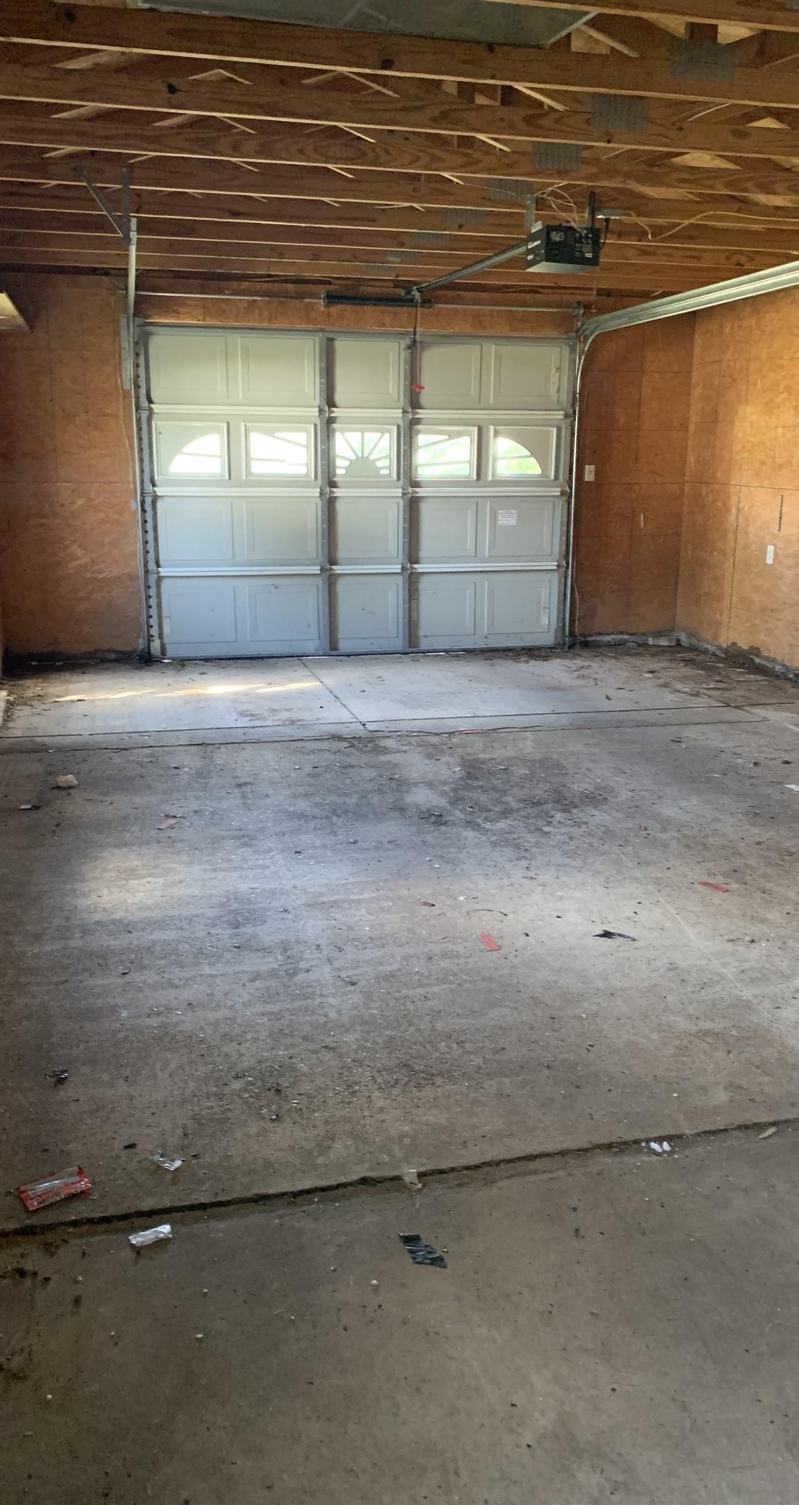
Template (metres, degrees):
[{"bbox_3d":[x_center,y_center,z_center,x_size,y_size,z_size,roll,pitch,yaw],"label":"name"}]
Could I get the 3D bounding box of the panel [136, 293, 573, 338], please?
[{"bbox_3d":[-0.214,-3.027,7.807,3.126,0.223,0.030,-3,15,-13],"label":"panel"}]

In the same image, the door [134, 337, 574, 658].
[{"bbox_3d":[-0.219,-1.826,8.084,3.094,2.225,0.060,-3,15,-13],"label":"door"}]

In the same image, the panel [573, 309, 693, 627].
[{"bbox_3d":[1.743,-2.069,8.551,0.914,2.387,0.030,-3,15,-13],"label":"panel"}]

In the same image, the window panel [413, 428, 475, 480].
[{"bbox_3d":[0.332,-2.151,8.138,0.475,0.374,0.030,-3,15,-13],"label":"window panel"}]

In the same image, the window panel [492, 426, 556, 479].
[{"bbox_3d":[0.912,-2.185,8.274,0.499,0.377,0.030,-3,15,-13],"label":"window panel"}]

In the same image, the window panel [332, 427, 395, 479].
[{"bbox_3d":[-0.240,-2.120,8.002,0.473,0.378,0.030,-3,15,-13],"label":"window panel"}]

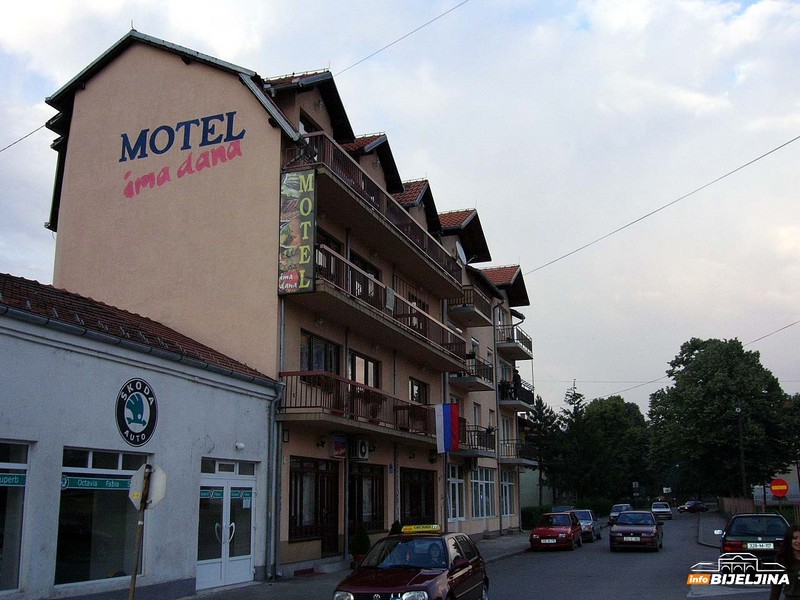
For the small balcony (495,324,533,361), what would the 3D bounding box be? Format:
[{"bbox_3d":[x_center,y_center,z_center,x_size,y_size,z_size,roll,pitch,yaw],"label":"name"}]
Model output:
[{"bbox_3d":[6.462,2.452,45.096,1.087,1.068,4.536,-5,-15,19],"label":"small balcony"}]

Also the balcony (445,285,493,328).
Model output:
[{"bbox_3d":[3.083,0.350,35.490,1.238,1.077,3.213,-5,-15,19],"label":"balcony"}]

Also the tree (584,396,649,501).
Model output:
[{"bbox_3d":[23.267,16.592,86.815,7.200,12.434,7.000,-5,-15,19],"label":"tree"}]

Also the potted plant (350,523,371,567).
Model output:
[{"bbox_3d":[-1.081,6.707,22.134,0.560,1.195,0.560,-1,-14,0],"label":"potted plant"}]

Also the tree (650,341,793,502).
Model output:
[{"bbox_3d":[27.021,10.994,69.450,11.800,15.000,11.800,-6,-15,19],"label":"tree"}]

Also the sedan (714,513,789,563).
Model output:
[{"bbox_3d":[8.525,5.841,19.289,1.700,1.430,4.450,-7,-15,20],"label":"sedan"}]

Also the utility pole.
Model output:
[{"bbox_3d":[24.768,11.682,58.658,0.300,8.780,0.300,-6,-15,19],"label":"utility pole"}]

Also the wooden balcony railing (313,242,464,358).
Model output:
[{"bbox_3d":[-0.219,0.746,28.187,1.320,1.030,14.150,-6,-15,19],"label":"wooden balcony railing"}]

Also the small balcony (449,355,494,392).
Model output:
[{"bbox_3d":[3.442,3.508,38.162,1.180,1.100,3.400,-6,-15,19],"label":"small balcony"}]

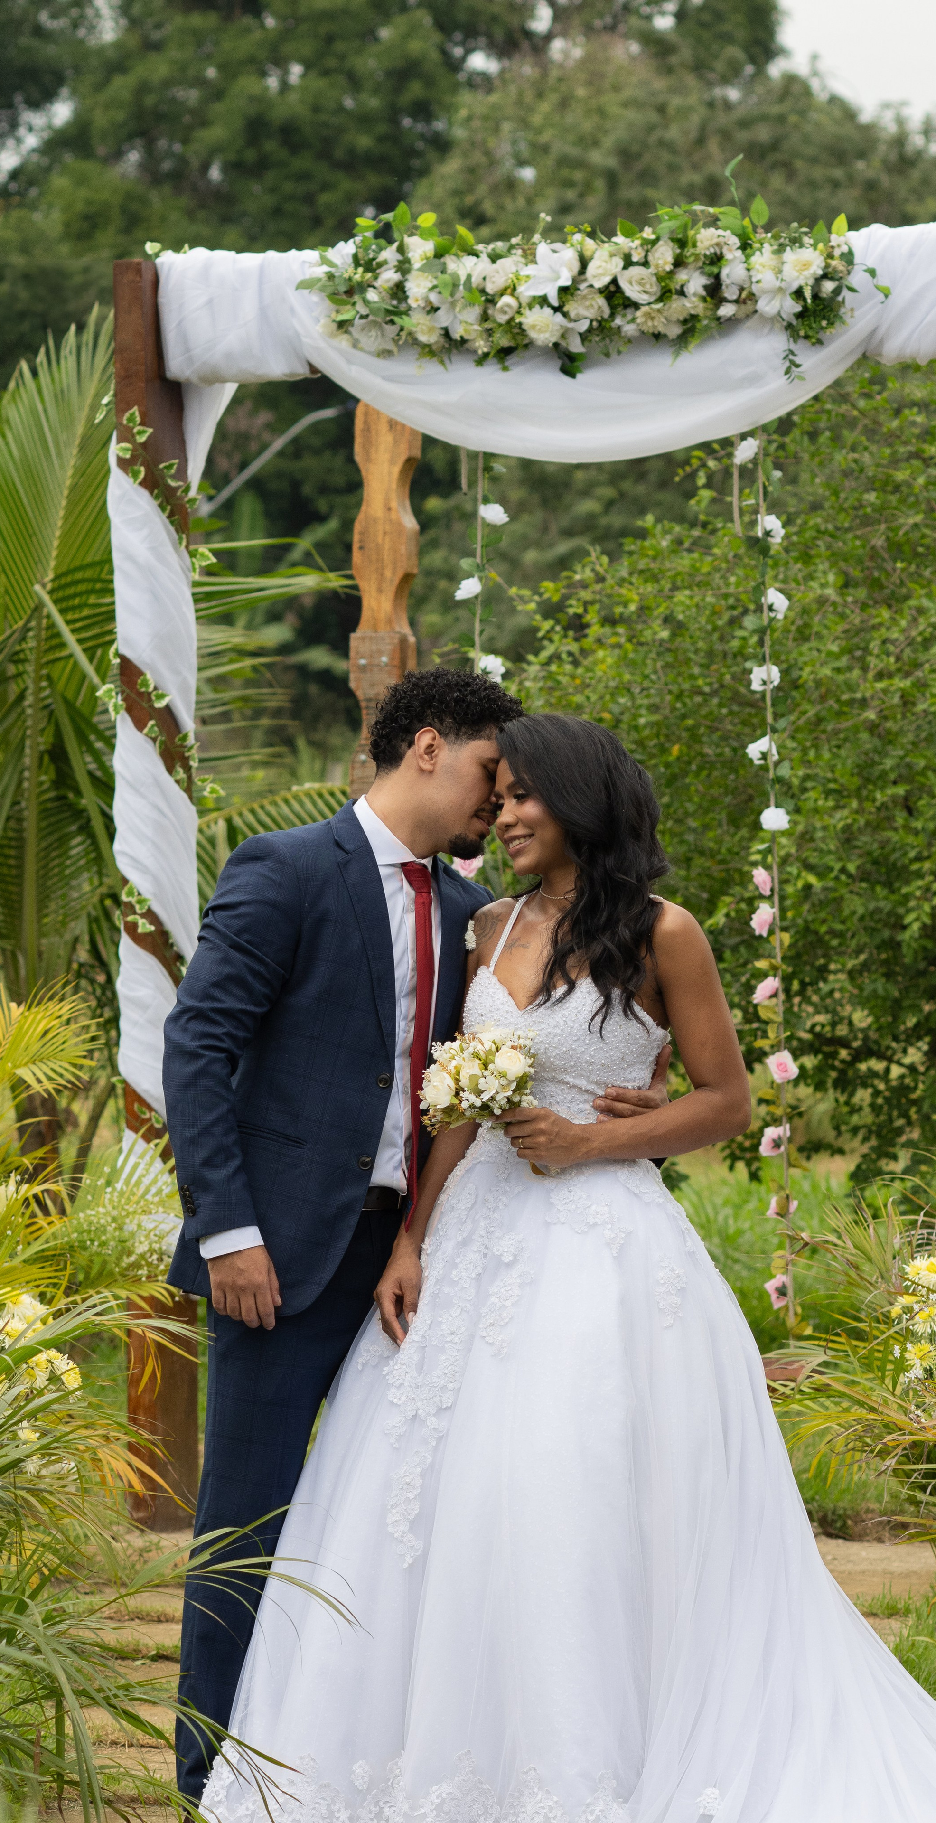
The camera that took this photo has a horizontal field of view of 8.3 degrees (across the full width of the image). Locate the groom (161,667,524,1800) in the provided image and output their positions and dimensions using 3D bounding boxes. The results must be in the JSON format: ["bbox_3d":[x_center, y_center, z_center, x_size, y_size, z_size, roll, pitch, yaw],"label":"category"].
[{"bbox_3d":[-0.165,0.503,9.450,0.560,1.730,0.460,-2,2,-44],"label":"groom"}]

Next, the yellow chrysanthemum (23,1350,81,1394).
[{"bbox_3d":[-0.582,0.644,9.000,0.080,0.062,0.075,-1,2,-17],"label":"yellow chrysanthemum"}]

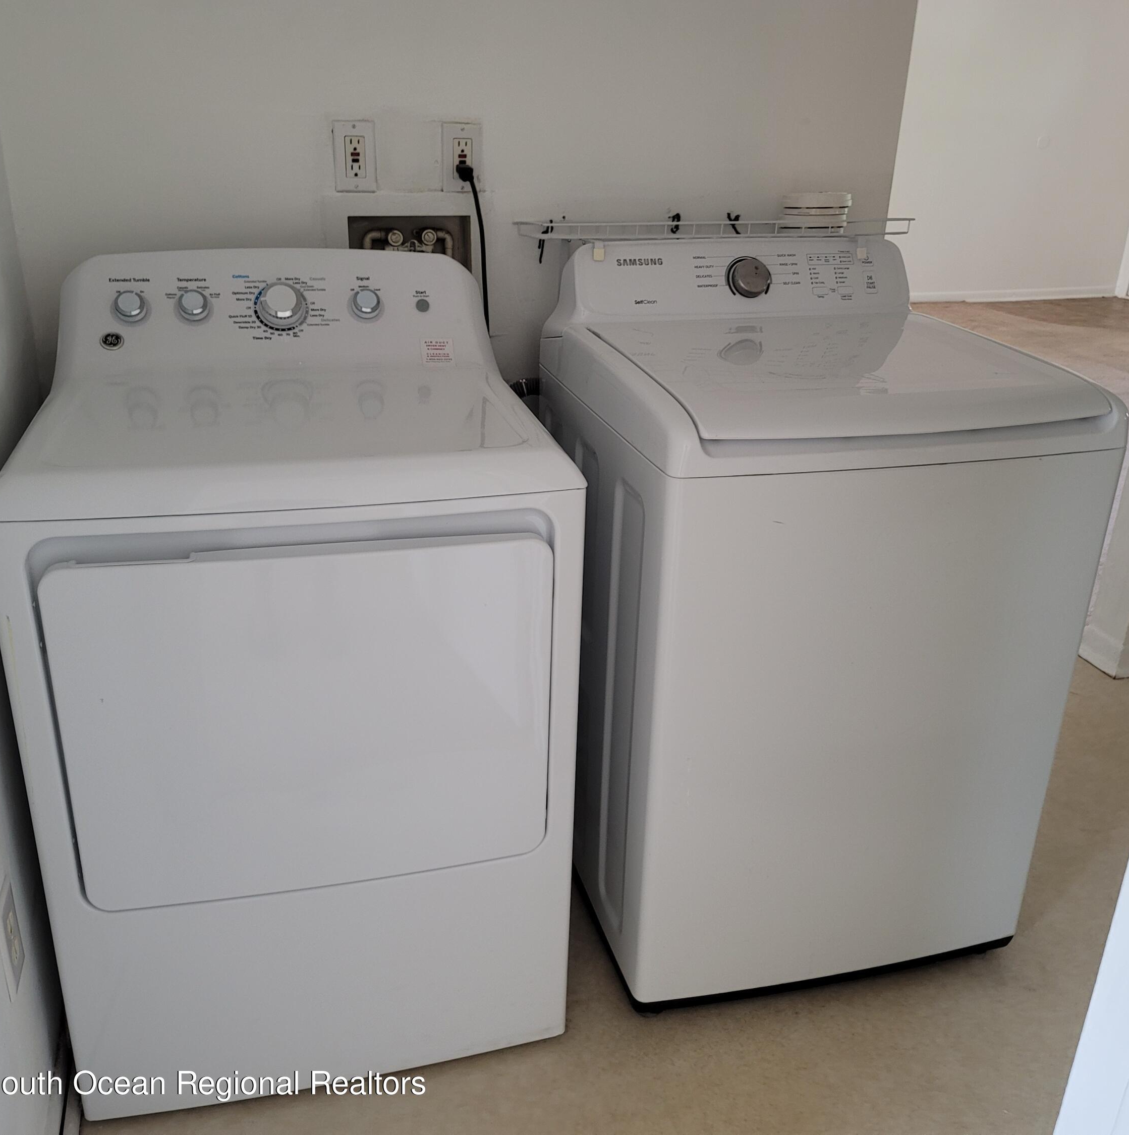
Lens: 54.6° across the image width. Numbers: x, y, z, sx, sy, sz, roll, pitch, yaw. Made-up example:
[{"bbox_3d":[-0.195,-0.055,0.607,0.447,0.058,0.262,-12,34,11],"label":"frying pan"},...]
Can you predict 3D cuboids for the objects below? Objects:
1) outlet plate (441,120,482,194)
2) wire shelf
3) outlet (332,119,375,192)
[{"bbox_3d":[-0.178,-0.723,1.932,0.071,0.115,0.012,-5,23,-16],"label":"outlet plate"},{"bbox_3d":[0.296,-0.626,2.028,0.775,0.038,0.165,-5,23,-16],"label":"wire shelf"},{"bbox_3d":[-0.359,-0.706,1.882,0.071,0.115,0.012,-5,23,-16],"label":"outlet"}]

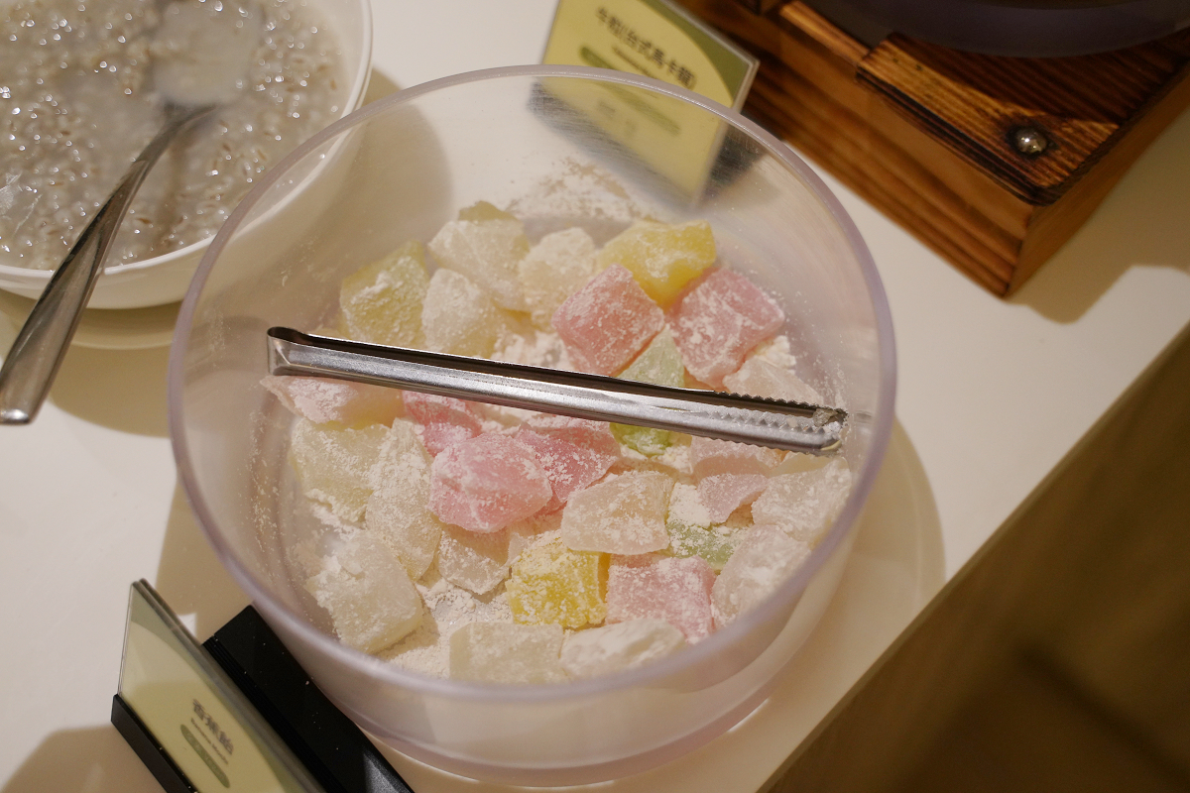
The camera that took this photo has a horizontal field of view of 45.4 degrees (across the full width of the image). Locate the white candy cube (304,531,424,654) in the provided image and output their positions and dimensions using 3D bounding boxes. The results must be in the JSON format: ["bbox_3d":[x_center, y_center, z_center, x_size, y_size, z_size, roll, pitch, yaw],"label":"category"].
[{"bbox_3d":[-0.070,0.060,0.431,0.025,0.021,0.027,-39,66,-16],"label":"white candy cube"}]

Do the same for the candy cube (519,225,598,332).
[{"bbox_3d":[-0.012,-0.040,0.478,0.024,0.024,0.024,-13,62,-4],"label":"candy cube"}]

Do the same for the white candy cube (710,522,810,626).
[{"bbox_3d":[0.050,0.055,0.426,0.022,0.020,0.028,29,71,14],"label":"white candy cube"}]

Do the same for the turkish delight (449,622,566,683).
[{"bbox_3d":[-0.026,0.080,0.424,0.030,0.021,0.025,1,62,3],"label":"turkish delight"}]

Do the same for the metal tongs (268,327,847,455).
[{"bbox_3d":[-0.013,-0.002,0.447,0.183,0.014,0.010,8,40,4],"label":"metal tongs"}]

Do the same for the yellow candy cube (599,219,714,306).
[{"bbox_3d":[0.021,-0.044,0.478,0.031,0.022,0.024,-17,62,-6],"label":"yellow candy cube"}]

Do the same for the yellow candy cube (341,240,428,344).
[{"bbox_3d":[-0.070,-0.033,0.475,0.022,0.022,0.025,-25,78,-4],"label":"yellow candy cube"}]

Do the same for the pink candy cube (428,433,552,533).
[{"bbox_3d":[-0.031,0.027,0.432,0.030,0.022,0.022,18,74,8],"label":"pink candy cube"}]

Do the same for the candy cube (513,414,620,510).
[{"bbox_3d":[-0.008,0.020,0.441,0.028,0.022,0.026,21,65,14],"label":"candy cube"}]

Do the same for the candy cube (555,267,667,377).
[{"bbox_3d":[0.004,-0.025,0.465,0.025,0.021,0.025,-44,86,-9],"label":"candy cube"}]

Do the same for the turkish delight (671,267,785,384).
[{"bbox_3d":[0.043,-0.022,0.464,0.026,0.021,0.025,41,80,12],"label":"turkish delight"}]

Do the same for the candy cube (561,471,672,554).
[{"bbox_3d":[0.007,0.035,0.435,0.032,0.019,0.022,1,74,2],"label":"candy cube"}]

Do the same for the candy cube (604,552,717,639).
[{"bbox_3d":[0.020,0.061,0.429,0.029,0.020,0.021,5,67,4],"label":"candy cube"}]

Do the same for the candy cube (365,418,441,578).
[{"bbox_3d":[-0.059,0.032,0.438,0.021,0.022,0.040,-12,84,-3],"label":"candy cube"}]

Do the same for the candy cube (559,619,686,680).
[{"bbox_3d":[0.008,0.077,0.415,0.034,0.020,0.020,-17,62,-6],"label":"candy cube"}]

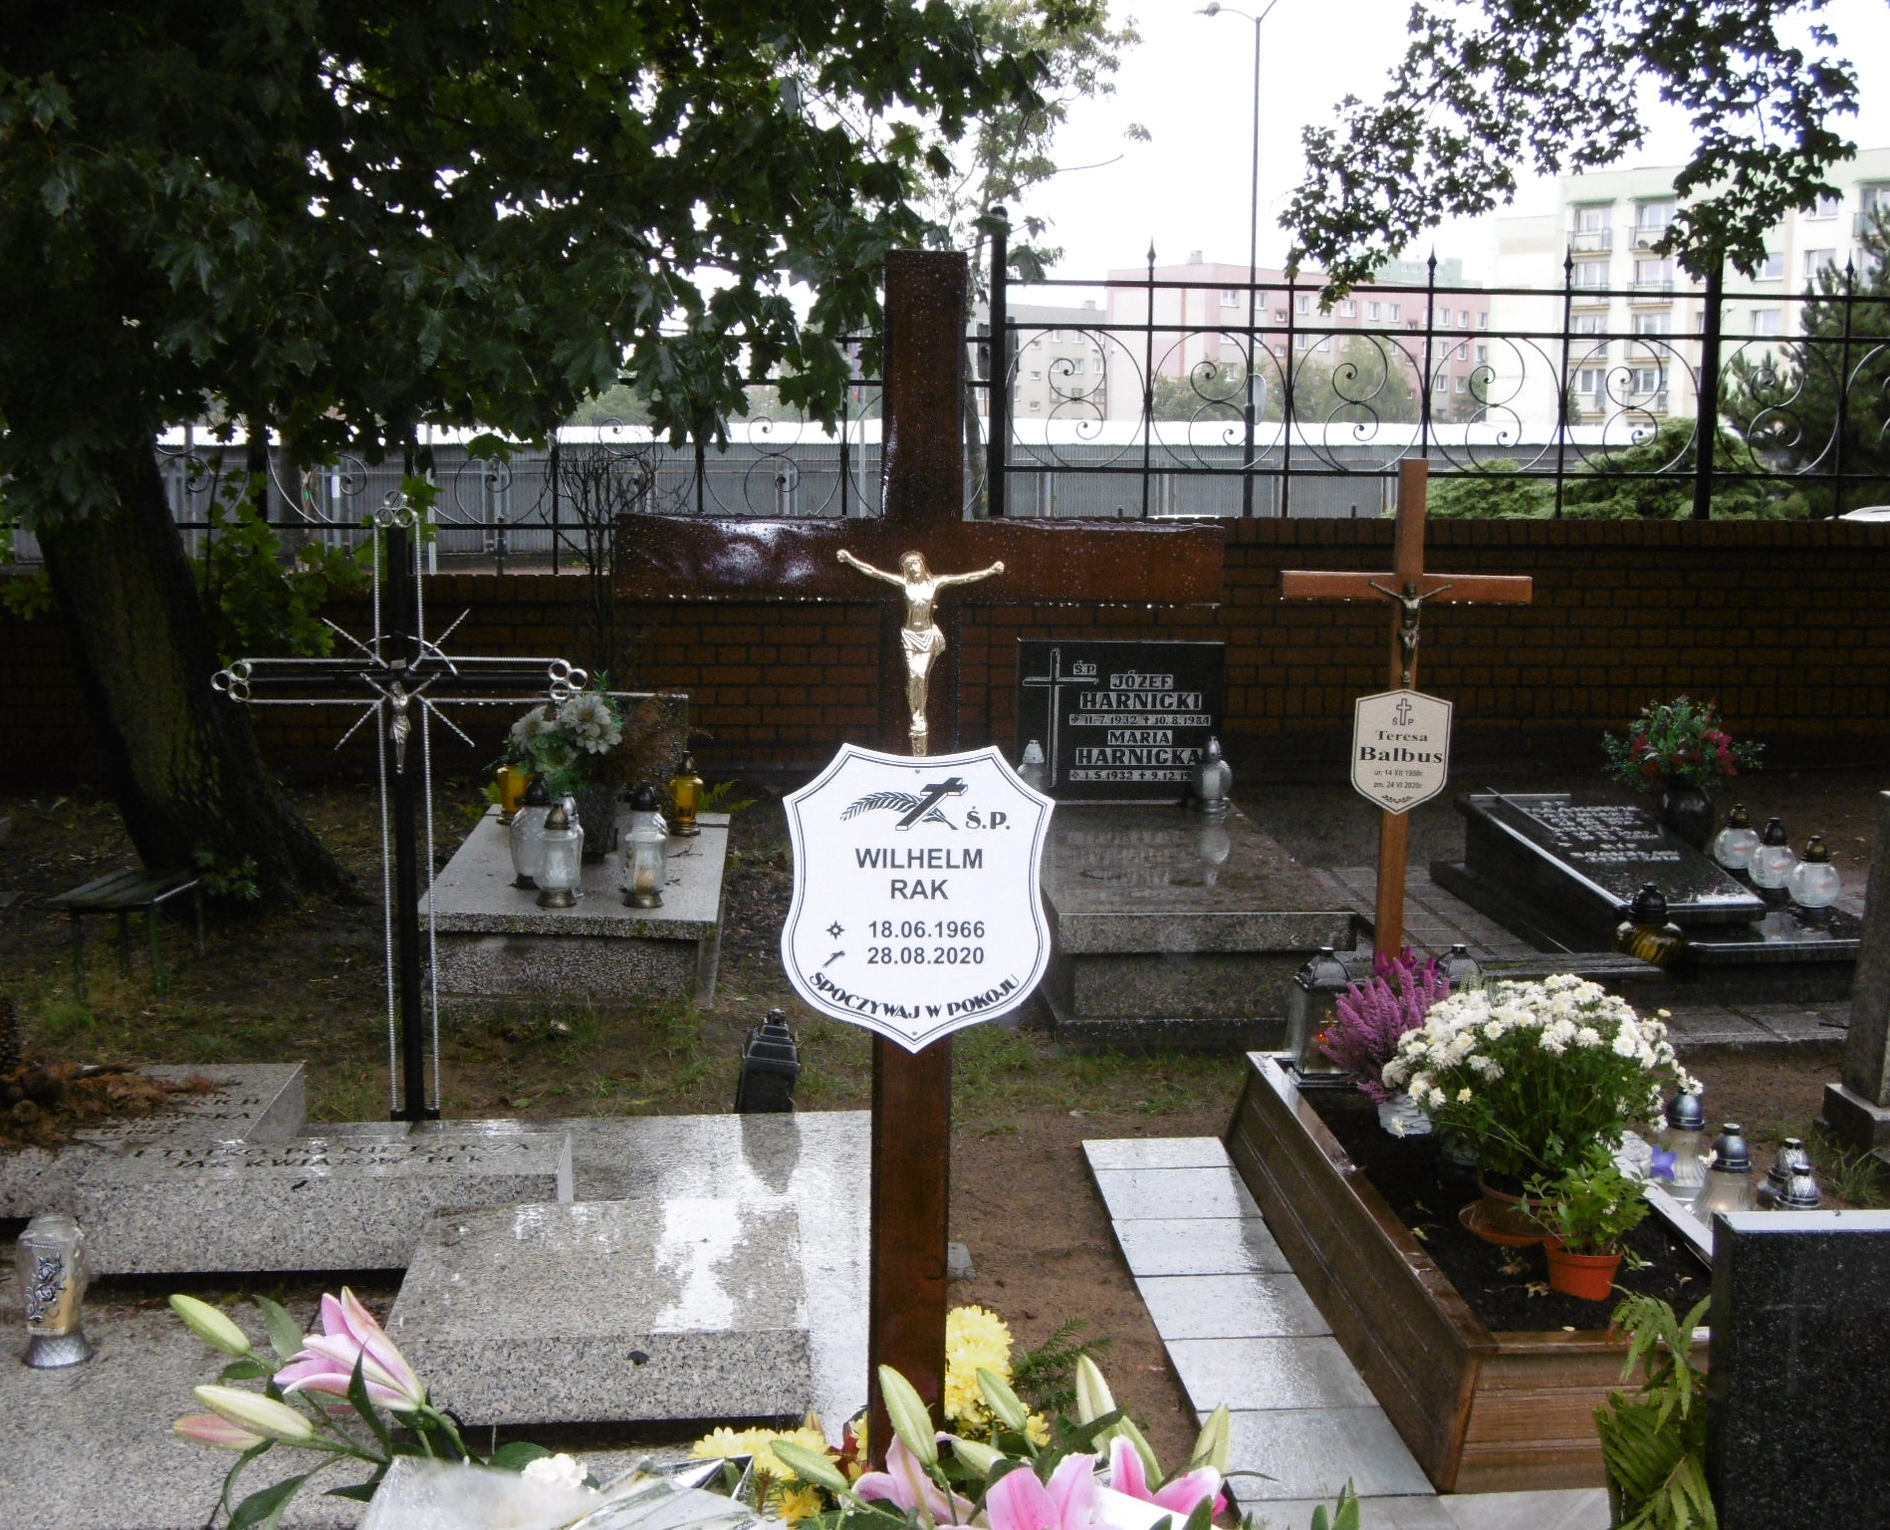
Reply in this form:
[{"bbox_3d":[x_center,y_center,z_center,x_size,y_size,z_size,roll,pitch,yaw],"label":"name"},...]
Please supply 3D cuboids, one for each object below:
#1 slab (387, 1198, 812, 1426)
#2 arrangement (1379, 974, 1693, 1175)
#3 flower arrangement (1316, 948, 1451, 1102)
[{"bbox_3d":[-0.503,0.813,3.810,0.585,0.127,0.573,0,8,-4],"label":"slab"},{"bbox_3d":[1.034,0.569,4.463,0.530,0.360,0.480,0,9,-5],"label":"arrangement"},{"bbox_3d":[0.826,0.505,4.772,0.243,0.311,0.220,0,8,-4],"label":"flower arrangement"}]

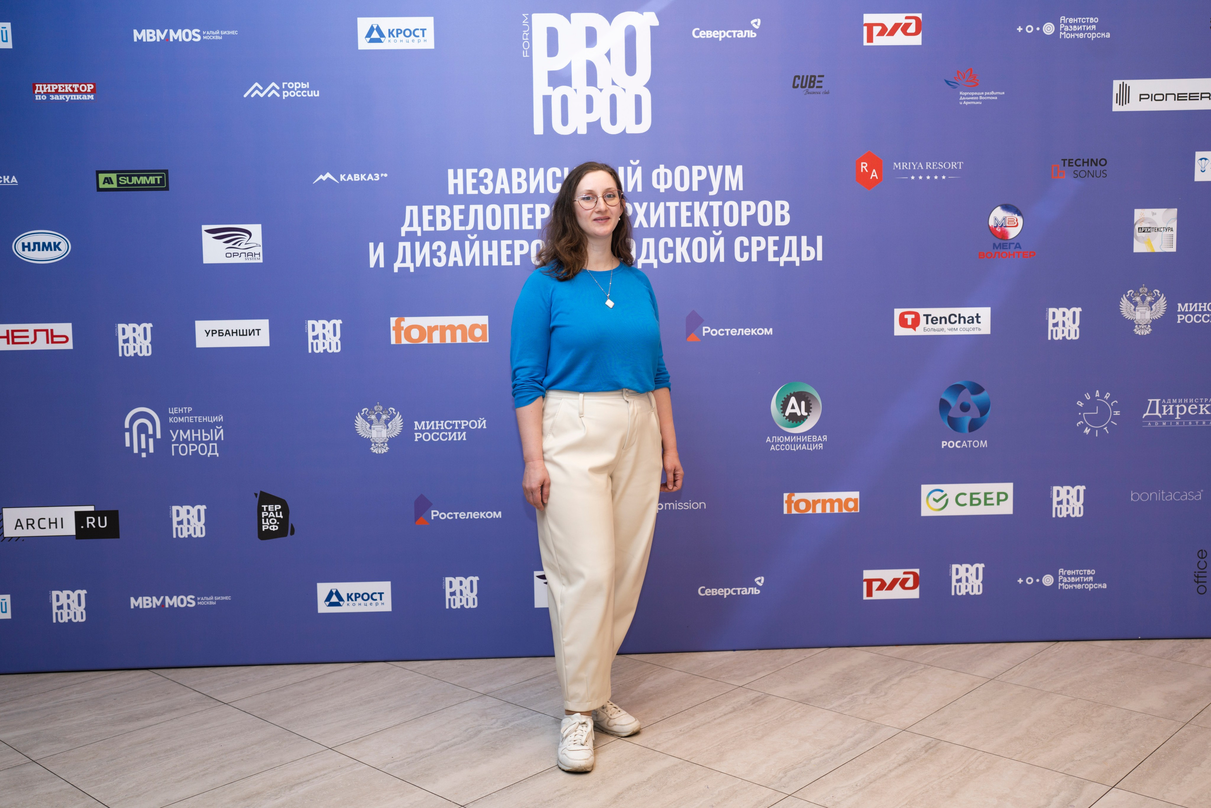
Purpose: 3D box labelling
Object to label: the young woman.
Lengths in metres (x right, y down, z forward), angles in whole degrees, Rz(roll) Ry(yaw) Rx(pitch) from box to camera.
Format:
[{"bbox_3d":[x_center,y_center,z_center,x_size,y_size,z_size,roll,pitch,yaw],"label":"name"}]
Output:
[{"bbox_3d":[-0.007,0.144,3.414,0.520,1.660,0.400,-4,6,-29],"label":"young woman"}]

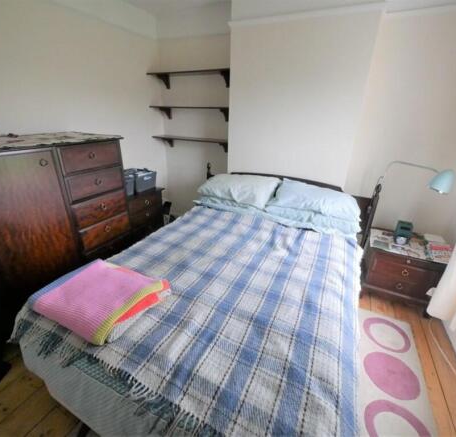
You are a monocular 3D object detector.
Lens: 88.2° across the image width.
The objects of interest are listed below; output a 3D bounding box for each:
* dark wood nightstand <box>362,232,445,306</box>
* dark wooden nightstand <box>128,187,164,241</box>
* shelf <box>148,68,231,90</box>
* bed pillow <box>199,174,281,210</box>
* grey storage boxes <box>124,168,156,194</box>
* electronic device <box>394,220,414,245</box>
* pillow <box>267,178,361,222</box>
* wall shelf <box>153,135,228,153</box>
[{"bbox_3d":[1.504,0.443,2.084,0.540,0.505,0.475,14,26,26],"label":"dark wood nightstand"},{"bbox_3d":[-1.021,0.041,2.577,0.480,0.715,0.500,14,26,26],"label":"dark wooden nightstand"},{"bbox_3d":[-0.413,-1.543,2.629,1.095,0.130,0.205,14,26,26],"label":"shelf"},{"bbox_3d":[0.091,-0.311,2.355,0.770,0.200,0.390,14,26,26],"label":"bed pillow"},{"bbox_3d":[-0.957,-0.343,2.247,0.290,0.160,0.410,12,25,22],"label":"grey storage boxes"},{"bbox_3d":[1.452,0.128,1.944,0.105,0.180,0.095,14,26,26],"label":"electronic device"},{"bbox_3d":[0.752,-0.167,2.018,0.720,0.195,0.390,14,26,26],"label":"pillow"},{"bbox_3d":[-0.433,-0.905,2.899,1.095,0.135,0.205,14,26,26],"label":"wall shelf"}]

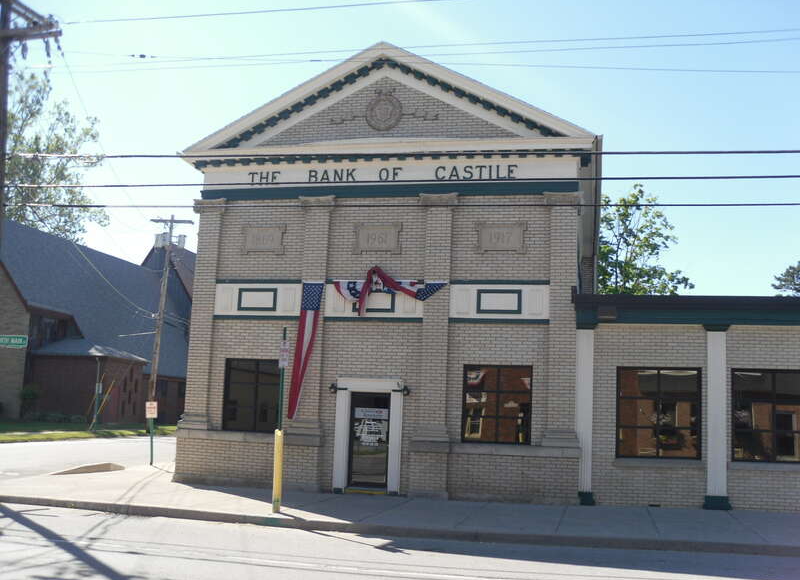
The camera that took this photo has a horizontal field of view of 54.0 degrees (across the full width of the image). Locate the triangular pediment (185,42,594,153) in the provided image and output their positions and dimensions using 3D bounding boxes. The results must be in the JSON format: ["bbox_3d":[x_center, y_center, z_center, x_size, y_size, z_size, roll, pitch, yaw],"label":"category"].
[{"bbox_3d":[-0.388,-4.164,17.298,9.066,2.422,0.600,0,-7,13],"label":"triangular pediment"}]

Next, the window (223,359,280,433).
[{"bbox_3d":[-3.190,2.325,17.265,1.409,1.579,0.100,0,-8,12],"label":"window"}]

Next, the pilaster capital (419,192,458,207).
[{"bbox_3d":[0.839,-1.876,16.742,0.835,0.312,0.320,0,-7,13],"label":"pilaster capital"}]

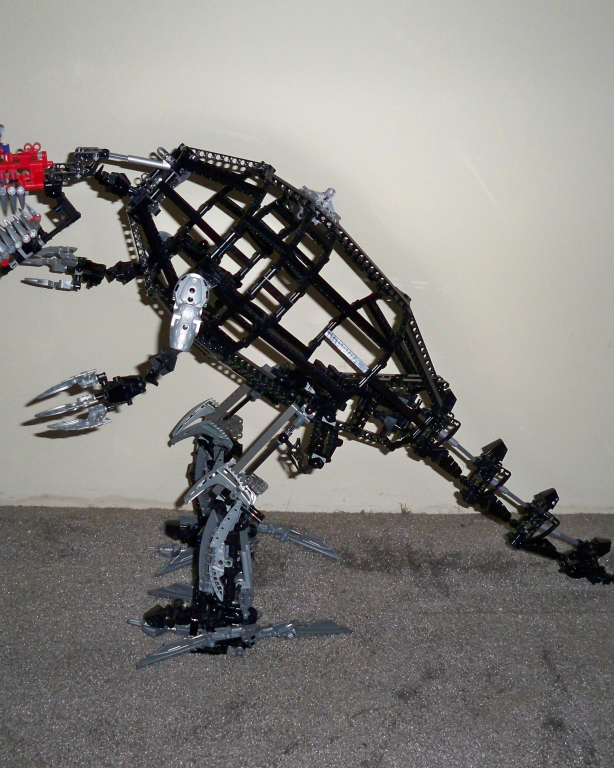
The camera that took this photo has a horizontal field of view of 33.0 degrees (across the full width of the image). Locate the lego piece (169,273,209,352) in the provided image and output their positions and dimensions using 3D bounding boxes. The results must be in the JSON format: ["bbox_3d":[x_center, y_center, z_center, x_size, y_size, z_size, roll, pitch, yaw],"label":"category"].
[{"bbox_3d":[-0.101,-0.062,0.893,0.028,0.065,0.022,7,14,-8],"label":"lego piece"}]

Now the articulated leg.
[{"bbox_3d":[-0.068,0.127,1.009,0.210,0.238,0.145,-1,14,-6],"label":"articulated leg"}]

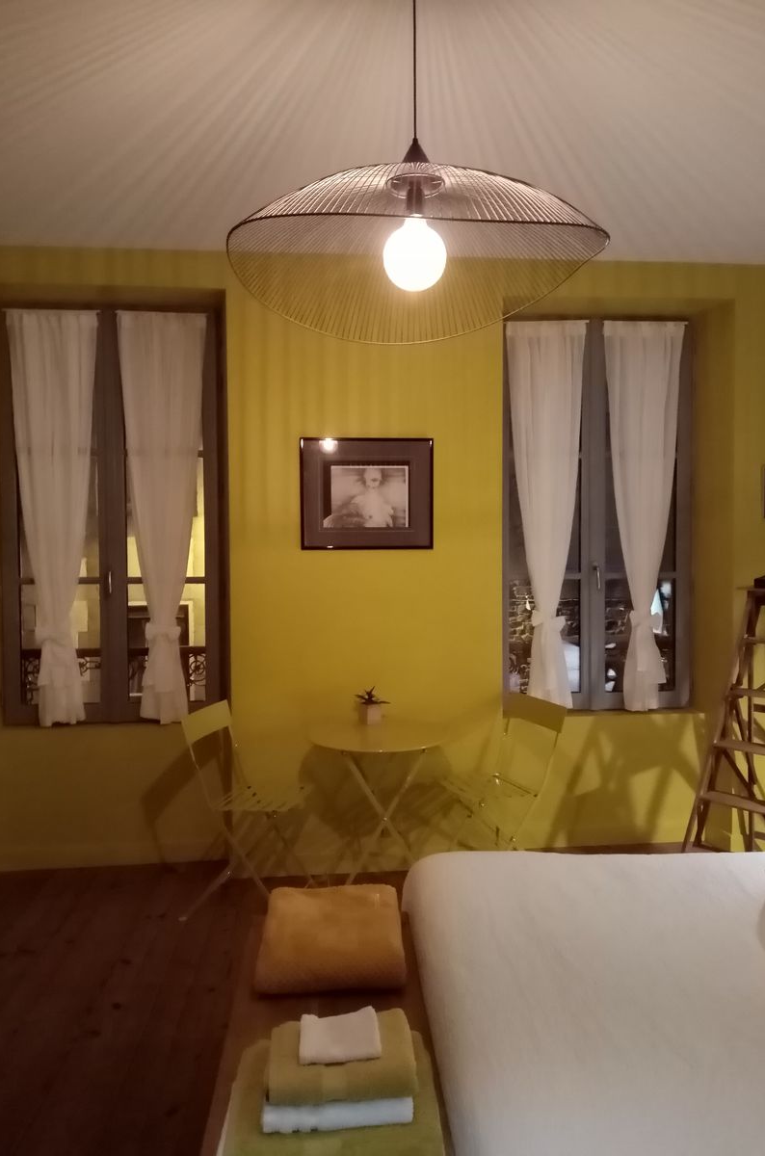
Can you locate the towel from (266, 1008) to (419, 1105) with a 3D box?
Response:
[{"bbox_3d":[-0.074,0.850,1.562,0.247,0.065,0.175,-1,2,-6],"label":"towel"}]

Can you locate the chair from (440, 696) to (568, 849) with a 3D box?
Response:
[{"bbox_3d":[0.511,0.963,3.832,0.450,0.820,0.420,-1,2,-23],"label":"chair"}]

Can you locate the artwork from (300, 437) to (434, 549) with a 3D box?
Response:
[{"bbox_3d":[-0.069,-0.379,3.949,0.601,0.506,0.024,-1,2,-6],"label":"artwork"}]

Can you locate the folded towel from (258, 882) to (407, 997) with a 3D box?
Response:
[{"bbox_3d":[-0.146,0.943,2.305,0.365,0.085,0.435,-1,2,-6],"label":"folded towel"}]

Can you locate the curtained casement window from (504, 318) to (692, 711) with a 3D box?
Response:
[{"bbox_3d":[1.067,-0.313,4.425,1.024,1.977,0.080,-1,2,-6],"label":"curtained casement window"}]

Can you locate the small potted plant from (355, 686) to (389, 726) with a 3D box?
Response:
[{"bbox_3d":[-0.050,0.574,3.907,0.155,0.169,0.145,-1,2,-6],"label":"small potted plant"}]

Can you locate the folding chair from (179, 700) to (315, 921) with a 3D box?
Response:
[{"bbox_3d":[-0.558,0.975,3.709,0.450,0.820,0.420,0,2,9],"label":"folding chair"}]

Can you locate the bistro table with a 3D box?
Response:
[{"bbox_3d":[-0.022,1.022,3.741,0.590,0.715,0.590,-1,2,-6],"label":"bistro table"}]

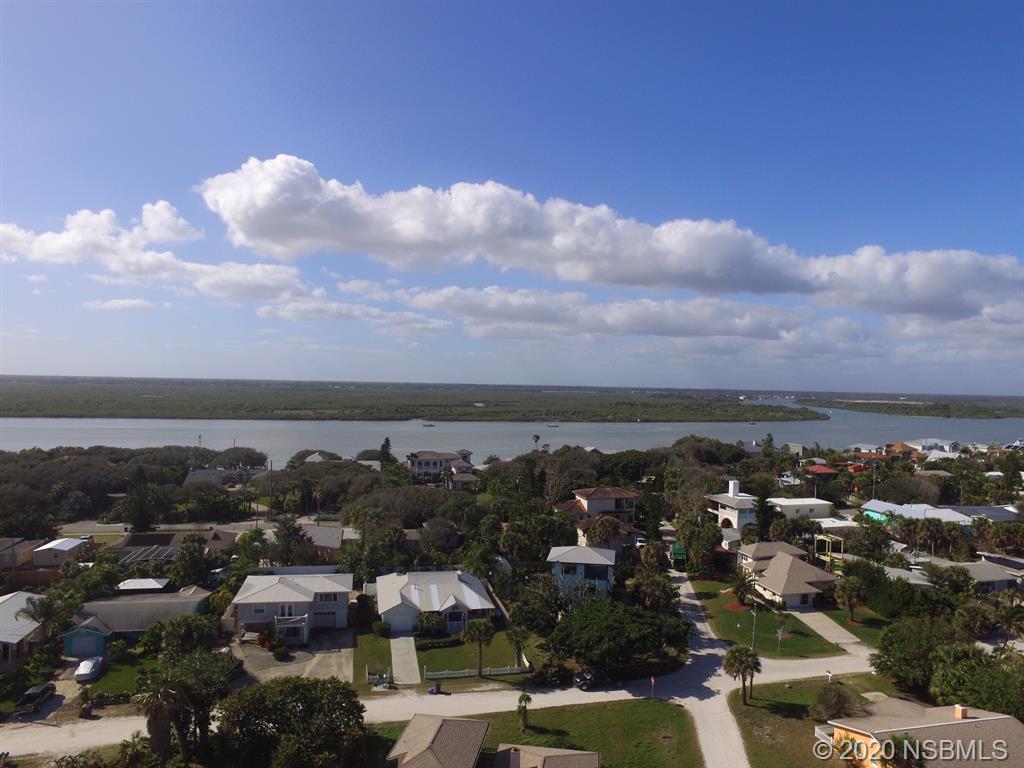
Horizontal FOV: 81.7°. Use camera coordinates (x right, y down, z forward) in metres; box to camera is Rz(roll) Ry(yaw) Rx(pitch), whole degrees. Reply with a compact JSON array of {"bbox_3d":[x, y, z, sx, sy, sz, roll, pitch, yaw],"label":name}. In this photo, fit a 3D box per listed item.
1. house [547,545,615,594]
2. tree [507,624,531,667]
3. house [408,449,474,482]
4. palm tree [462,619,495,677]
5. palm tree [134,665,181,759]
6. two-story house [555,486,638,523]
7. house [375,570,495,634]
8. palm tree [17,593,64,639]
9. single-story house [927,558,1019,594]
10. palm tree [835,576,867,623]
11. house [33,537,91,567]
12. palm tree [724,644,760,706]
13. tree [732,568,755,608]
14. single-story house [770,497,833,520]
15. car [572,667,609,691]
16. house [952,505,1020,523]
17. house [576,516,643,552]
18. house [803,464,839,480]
[{"bbox_3d":[10.728,29.418,92.315,10.200,7.500,7.600,1,0,9],"label":"house"},{"bbox_3d":[0.806,30.487,68.715,2.800,5.000,2.800,1,0,0],"label":"tree"},{"bbox_3d":[-24.036,27.236,198.014,20.500,11.000,14.000,1,0,-12],"label":"house"},{"bbox_3d":[-3.723,30.752,68.569,4.000,6.500,4.000,1,0,0],"label":"palm tree"},{"bbox_3d":[-31.356,29.593,52.270,4.400,7.700,4.400,1,0,0],"label":"palm tree"},{"bbox_3d":[20.530,29.432,145.615,17.800,7.800,9.800,1,0,-19],"label":"two-story house"},{"bbox_3d":[-11.983,31.159,88.269,15.600,5.400,14.800,1,0,-11],"label":"house"},{"bbox_3d":[-58.565,29.782,74.469,5.600,6.300,5.600,1,0,0],"label":"palm tree"},{"bbox_3d":[78.993,33.307,103.168,12.500,4.700,9.200,1,0,-11],"label":"single-story house"},{"bbox_3d":[48.361,30.706,84.515,4.300,6.400,4.300,1,0,0],"label":"palm tree"},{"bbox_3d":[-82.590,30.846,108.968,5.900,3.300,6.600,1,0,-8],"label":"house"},{"bbox_3d":[24.013,30.342,62.015,3.800,6.200,3.500,1,0,0],"label":"palm tree"},{"bbox_3d":[35.307,30.749,90.015,3.700,5.800,3.700,1,0,0],"label":"tree"},{"bbox_3d":[74.779,32.585,155.816,15.500,3.600,8.800,1,0,-6],"label":"single-story house"},{"bbox_3d":[9.128,33.352,66.967,4.150,1.800,1.870,1,0,-10],"label":"car"},{"bbox_3d":[116.383,32.801,146.015,16.000,4.800,12.000,1,0,-10],"label":"house"},{"bbox_3d":[20.509,31.885,127.269,11.500,5.300,10.000,1,0,-12],"label":"house"},{"bbox_3d":[119.977,34.489,230.968,11.000,5.200,10.000,1,0,-12],"label":"house"}]

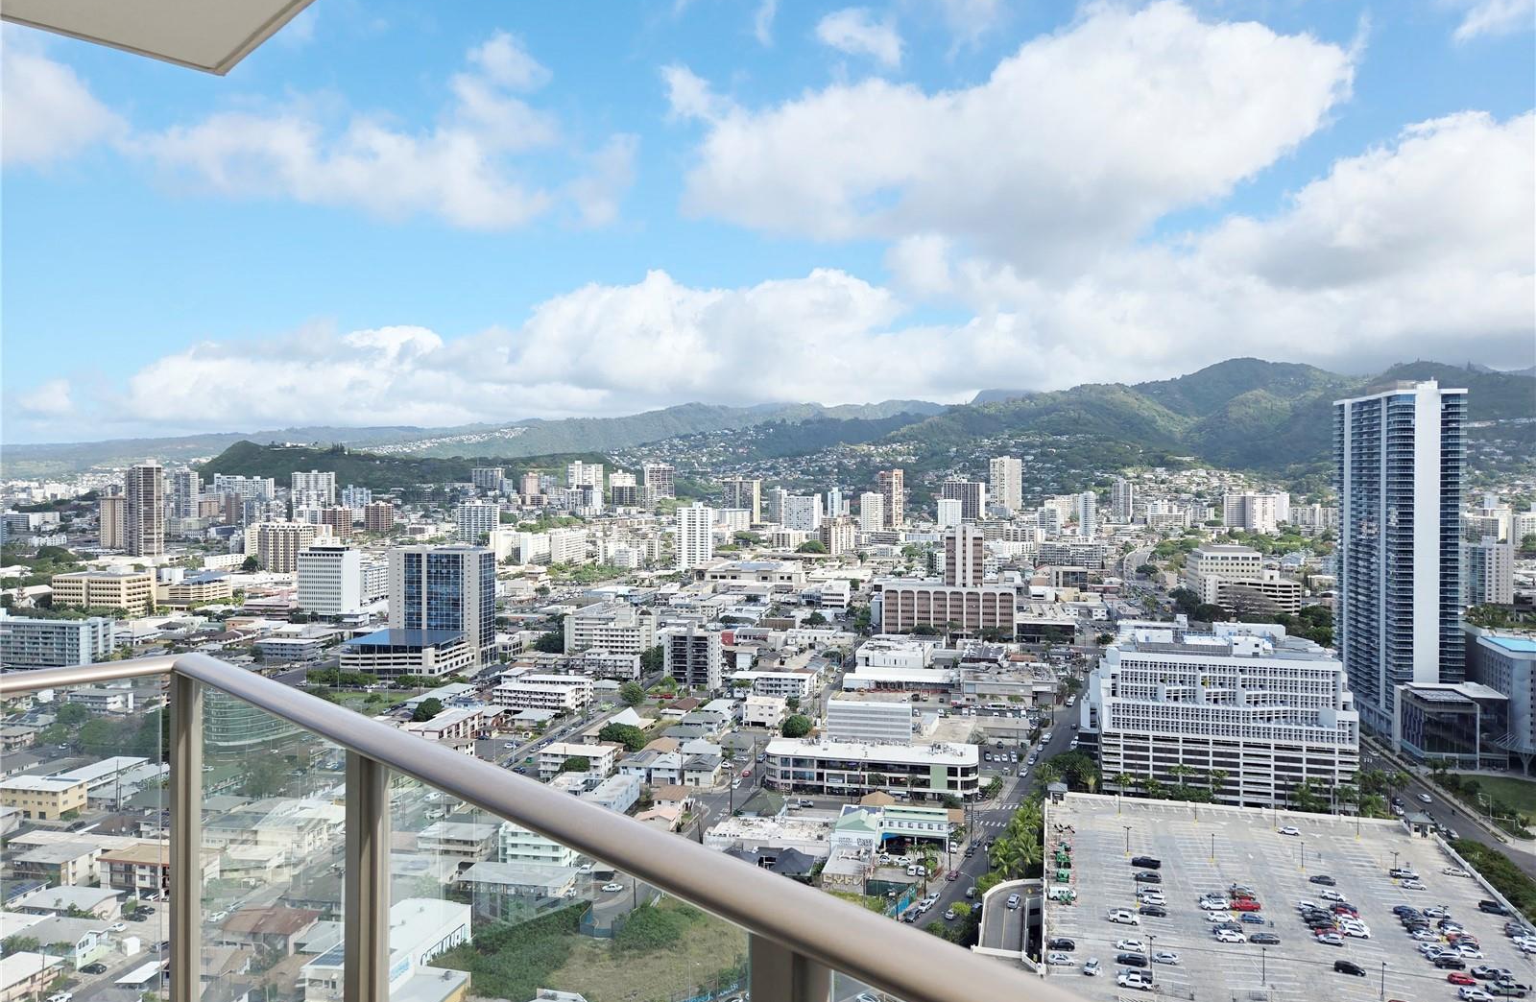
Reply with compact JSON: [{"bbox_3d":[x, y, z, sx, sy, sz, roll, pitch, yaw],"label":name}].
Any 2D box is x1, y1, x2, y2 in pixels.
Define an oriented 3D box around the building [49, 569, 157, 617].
[{"bbox_3d":[-436.380,59.930,670.580,54.000,29.500,26.000,0,1,11],"label":"building"}]

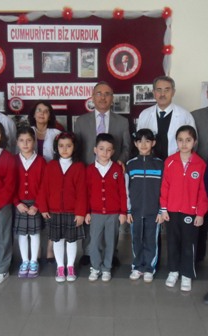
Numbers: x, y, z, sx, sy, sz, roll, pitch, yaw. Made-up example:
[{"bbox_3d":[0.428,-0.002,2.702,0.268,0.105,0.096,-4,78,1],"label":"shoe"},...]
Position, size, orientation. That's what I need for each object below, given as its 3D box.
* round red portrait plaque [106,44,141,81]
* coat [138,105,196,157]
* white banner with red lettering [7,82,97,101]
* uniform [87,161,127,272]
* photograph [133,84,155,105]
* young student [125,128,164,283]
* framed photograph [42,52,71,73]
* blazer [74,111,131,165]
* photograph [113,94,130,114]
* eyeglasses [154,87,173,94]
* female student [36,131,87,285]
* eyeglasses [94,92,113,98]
[{"bbox_3d":[0.213,-1.125,3.302,0.372,0.372,0.015,1,8,2],"label":"round red portrait plaque"},{"bbox_3d":[0.543,-0.108,2.758,0.512,0.884,0.300,1,7,4],"label":"coat"},{"bbox_3d":[-0.531,-0.832,3.383,1.035,0.184,0.010,1,6,1],"label":"white banner with red lettering"},{"bbox_3d":[0.026,0.418,2.653,0.335,0.981,0.220,0,7,1],"label":"uniform"},{"bbox_3d":[0.486,-0.813,3.454,0.303,0.220,0.020,0,6,0],"label":"photograph"},{"bbox_3d":[0.325,0.303,2.594,0.330,1.255,0.235,1,6,3],"label":"young student"},{"bbox_3d":[-0.507,-1.126,3.335,0.306,0.218,0.020,0,7,1],"label":"framed photograph"},{"bbox_3d":[-0.011,-0.154,2.780,0.500,0.720,0.270,0,6,0],"label":"blazer"},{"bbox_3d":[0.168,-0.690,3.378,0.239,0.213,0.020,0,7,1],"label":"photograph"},{"bbox_3d":[0.497,-0.649,2.639,0.147,0.043,0.140,1,6,3],"label":"eyeglasses"},{"bbox_3d":[-0.365,0.332,2.703,0.421,1.274,0.250,-1,8,-8],"label":"female student"},{"bbox_3d":[-0.002,-0.616,2.673,0.147,0.043,0.140,1,6,2],"label":"eyeglasses"}]

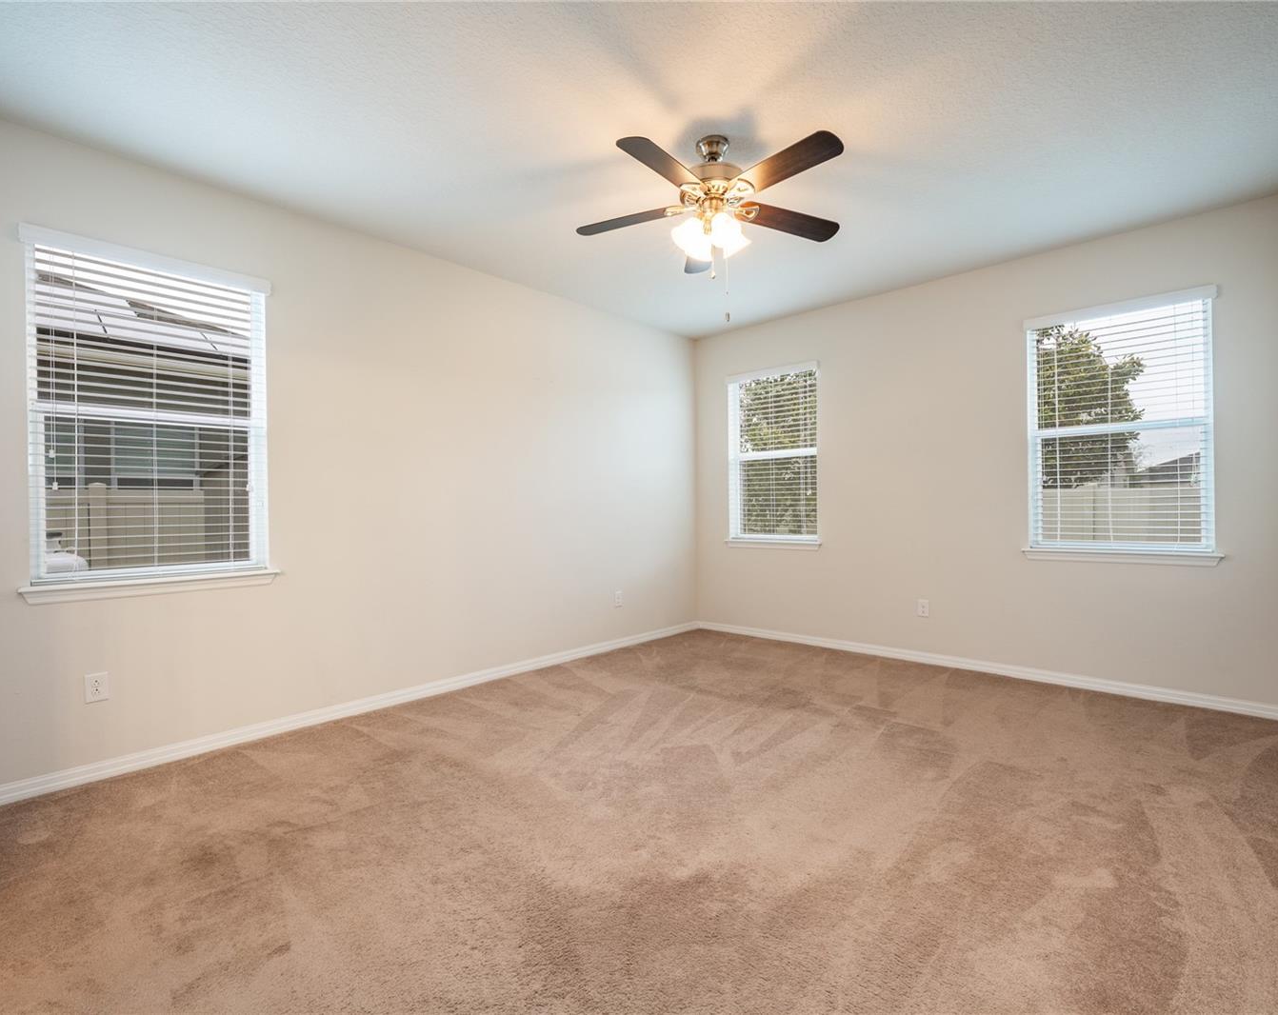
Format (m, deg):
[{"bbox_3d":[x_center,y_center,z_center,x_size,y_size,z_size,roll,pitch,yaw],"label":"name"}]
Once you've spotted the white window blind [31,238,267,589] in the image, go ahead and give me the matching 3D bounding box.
[{"bbox_3d":[-2.218,-0.423,2.751,0.070,1.475,0.885,-1,0,43],"label":"white window blind"}]

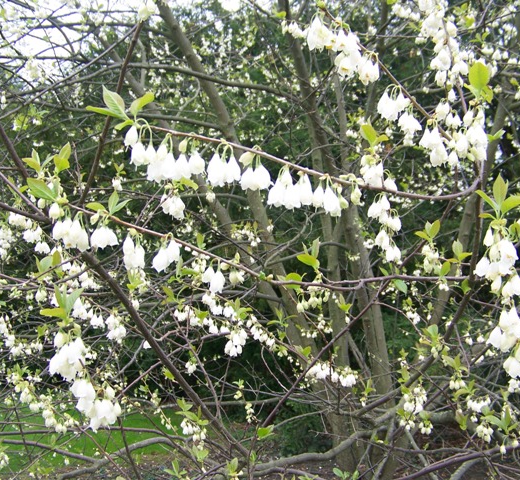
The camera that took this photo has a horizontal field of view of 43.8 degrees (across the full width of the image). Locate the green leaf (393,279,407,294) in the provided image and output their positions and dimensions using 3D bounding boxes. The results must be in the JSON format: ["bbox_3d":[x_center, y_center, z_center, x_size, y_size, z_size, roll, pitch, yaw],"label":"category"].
[{"bbox_3d":[0.226,0.076,1.053,0.016,0.029,0.009,-37,0,1],"label":"green leaf"}]

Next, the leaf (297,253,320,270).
[{"bbox_3d":[0.075,0.033,1.003,0.037,0.014,0.022,15,31,-9],"label":"leaf"}]

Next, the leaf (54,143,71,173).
[{"bbox_3d":[-0.298,-0.125,0.980,0.024,0.045,0.017,0,0,0],"label":"leaf"}]

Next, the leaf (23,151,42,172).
[{"bbox_3d":[-0.344,-0.119,0.980,0.030,0.033,0.021,0,0,0],"label":"leaf"}]

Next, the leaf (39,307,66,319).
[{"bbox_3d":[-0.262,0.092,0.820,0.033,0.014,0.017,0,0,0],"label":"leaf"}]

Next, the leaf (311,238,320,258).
[{"bbox_3d":[0.086,0.013,1.003,0.015,0.032,0.009,12,0,17],"label":"leaf"}]

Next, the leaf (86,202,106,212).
[{"bbox_3d":[-0.215,-0.043,0.853,0.027,0.010,0.017,4,37,0],"label":"leaf"}]

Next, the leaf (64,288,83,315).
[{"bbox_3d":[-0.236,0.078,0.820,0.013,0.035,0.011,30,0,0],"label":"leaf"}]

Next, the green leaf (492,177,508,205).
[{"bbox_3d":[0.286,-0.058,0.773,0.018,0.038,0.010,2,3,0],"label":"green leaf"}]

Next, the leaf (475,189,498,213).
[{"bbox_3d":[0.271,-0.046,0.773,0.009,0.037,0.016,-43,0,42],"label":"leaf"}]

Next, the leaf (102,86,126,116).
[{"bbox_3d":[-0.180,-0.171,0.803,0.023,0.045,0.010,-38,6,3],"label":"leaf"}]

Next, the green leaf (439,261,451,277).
[{"bbox_3d":[0.372,0.057,1.300,0.018,0.032,0.014,24,0,0],"label":"green leaf"}]

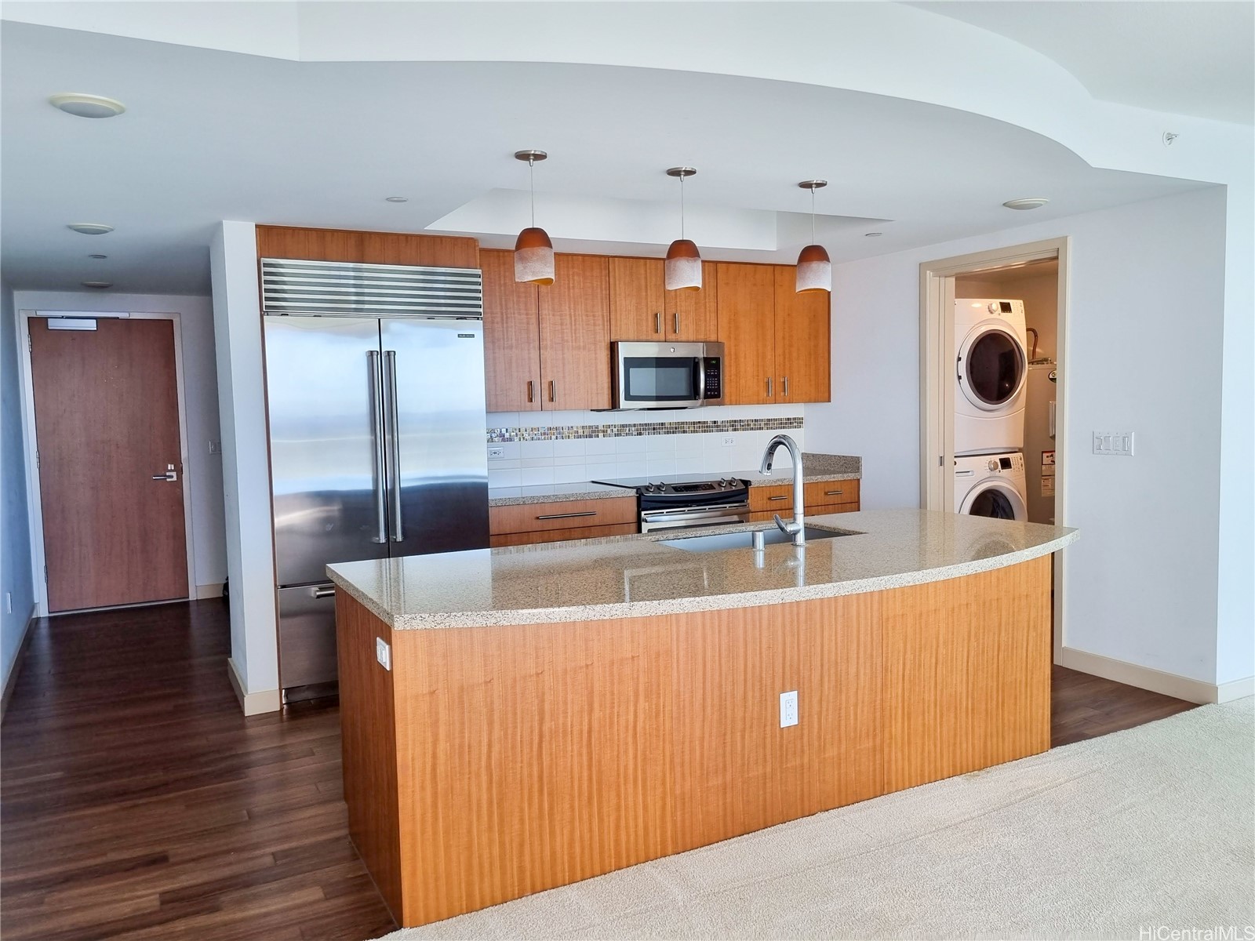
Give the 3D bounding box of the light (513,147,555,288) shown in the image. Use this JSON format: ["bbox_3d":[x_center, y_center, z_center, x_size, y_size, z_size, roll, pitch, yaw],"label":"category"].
[{"bbox_3d":[-0.335,-0.893,3.337,0.142,0.452,0.142,-1,4,0],"label":"light"}]

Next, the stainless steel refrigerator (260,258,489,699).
[{"bbox_3d":[-1.347,0.036,4.979,1.068,2.141,0.693,-3,4,-27],"label":"stainless steel refrigerator"}]

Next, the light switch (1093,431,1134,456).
[{"bbox_3d":[2.393,-0.131,4.654,0.013,0.117,0.215,-3,4,-27],"label":"light switch"}]

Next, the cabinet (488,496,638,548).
[{"bbox_3d":[-0.483,0.604,5.557,0.913,0.891,0.594,-3,4,-27],"label":"cabinet"}]

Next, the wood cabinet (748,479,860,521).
[{"bbox_3d":[1.021,0.517,6.335,0.903,0.891,0.594,-3,4,-27],"label":"wood cabinet"}]

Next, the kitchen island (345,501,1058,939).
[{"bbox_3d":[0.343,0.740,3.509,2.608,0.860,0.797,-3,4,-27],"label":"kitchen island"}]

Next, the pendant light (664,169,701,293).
[{"bbox_3d":[0.214,-0.926,3.630,0.141,0.450,0.141,-1,4,0],"label":"pendant light"}]

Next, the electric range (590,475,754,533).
[{"bbox_3d":[0.291,0.538,5.905,0.774,0.941,0.672,-3,4,-27],"label":"electric range"}]

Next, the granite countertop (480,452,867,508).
[{"bbox_3d":[0.258,0.041,5.895,2.611,0.153,0.623,-3,4,-27],"label":"granite countertop"}]

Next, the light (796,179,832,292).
[{"bbox_3d":[0.767,-0.961,3.890,0.145,0.441,0.145,-1,4,0],"label":"light"}]

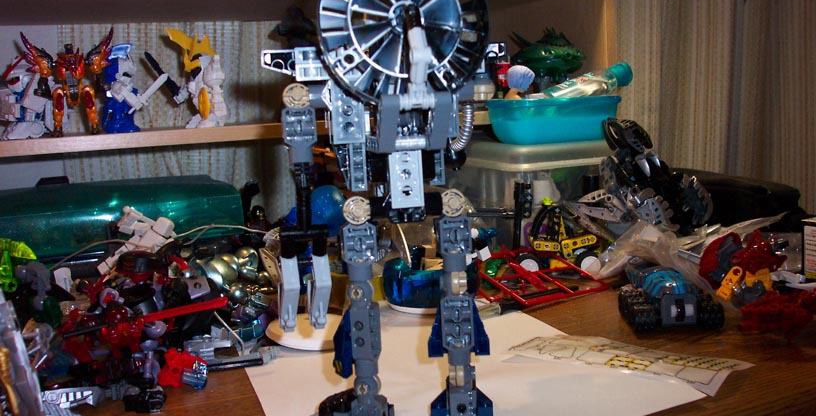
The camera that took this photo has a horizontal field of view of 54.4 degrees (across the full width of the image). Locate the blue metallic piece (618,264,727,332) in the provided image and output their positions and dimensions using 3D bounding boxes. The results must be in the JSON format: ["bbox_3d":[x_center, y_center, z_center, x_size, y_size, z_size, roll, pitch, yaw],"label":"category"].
[{"bbox_3d":[0.190,0.062,0.578,0.062,0.037,0.070,-2,7,6],"label":"blue metallic piece"}]

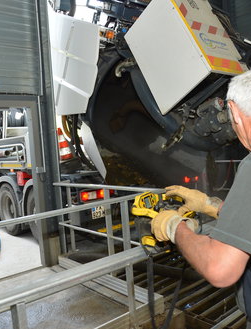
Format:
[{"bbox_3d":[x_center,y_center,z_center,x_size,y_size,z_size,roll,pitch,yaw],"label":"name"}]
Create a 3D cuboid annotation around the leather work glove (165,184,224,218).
[{"bbox_3d":[0.250,0.132,1.210,0.215,0.100,0.110,15,9,12],"label":"leather work glove"}]

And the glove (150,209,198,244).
[{"bbox_3d":[0.158,0.209,1.110,0.110,0.105,0.165,-28,21,-36],"label":"glove"}]

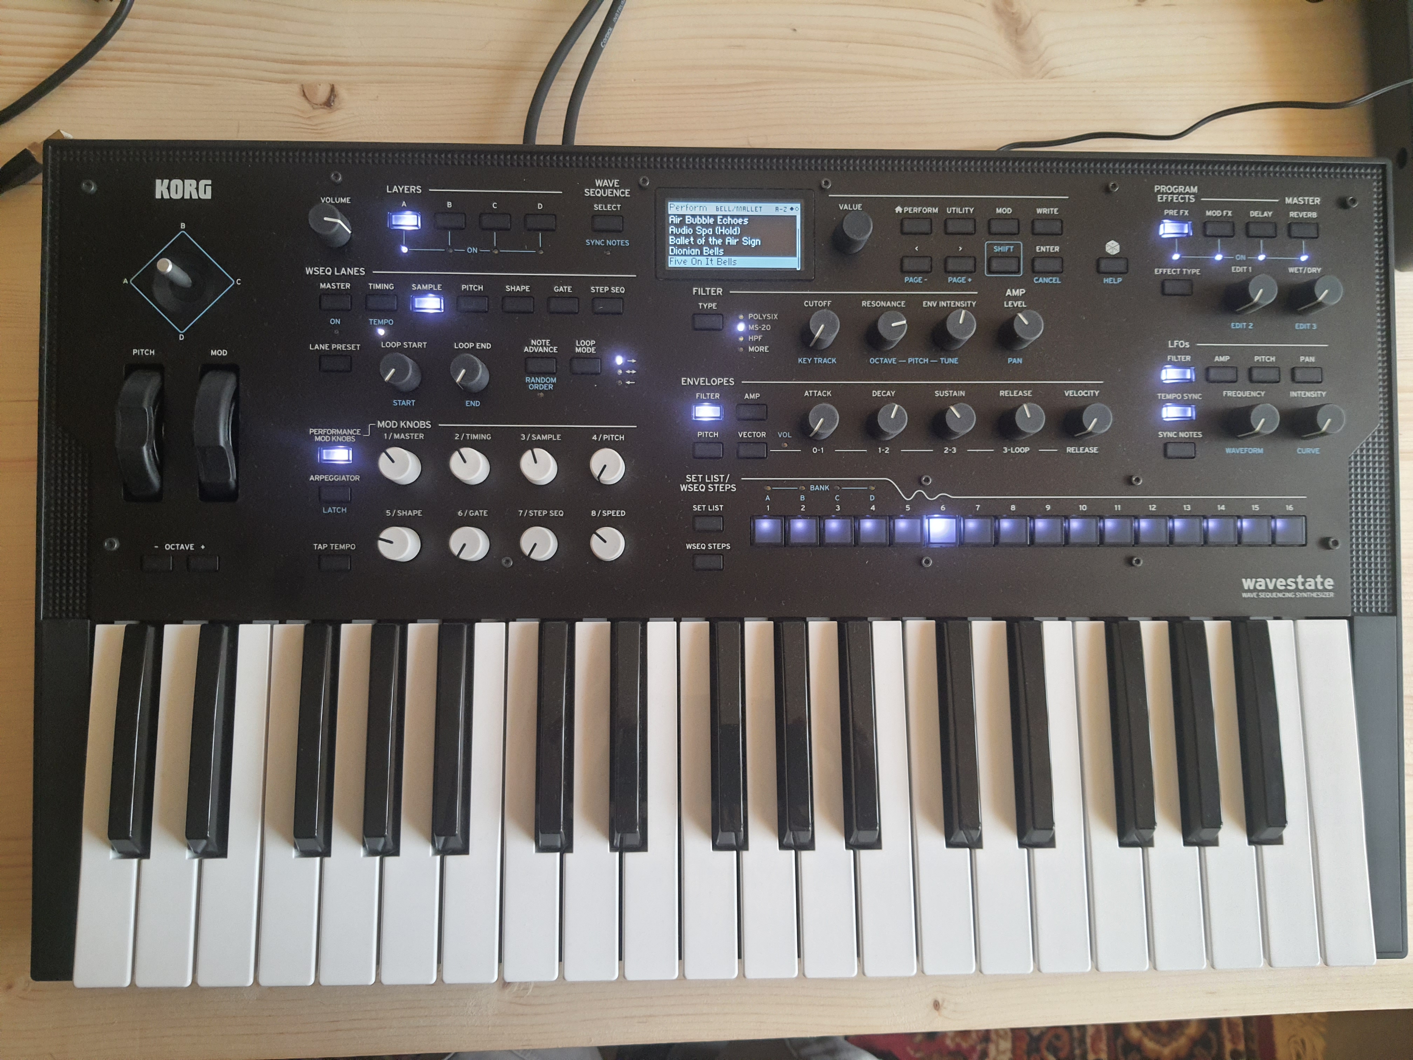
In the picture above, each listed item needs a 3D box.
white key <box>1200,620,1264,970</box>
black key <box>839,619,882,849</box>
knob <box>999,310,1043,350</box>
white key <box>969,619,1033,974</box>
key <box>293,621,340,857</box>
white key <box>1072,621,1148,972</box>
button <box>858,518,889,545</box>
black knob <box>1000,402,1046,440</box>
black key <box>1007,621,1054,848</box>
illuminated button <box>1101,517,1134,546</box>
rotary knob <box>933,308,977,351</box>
[{"bbox_3d":[0.213,0.108,0.443,0.022,0.014,0.141,0,82,-2],"label":"white key"},{"bbox_3d":[0.063,0.082,0.430,0.012,0.013,0.090,0,82,-2],"label":"black key"},{"bbox_3d":[0.130,-0.083,0.438,0.014,0.016,0.014,0,88,-2],"label":"knob"},{"bbox_3d":[0.119,0.107,0.440,0.022,0.017,0.142,0,81,-2],"label":"white key"},{"bbox_3d":[-0.156,0.083,0.422,0.013,0.012,0.090,0,82,-2],"label":"key"},{"bbox_3d":[0.165,0.108,0.441,0.022,0.017,0.140,0,82,-2],"label":"white key"},{"bbox_3d":[0.069,0.001,0.437,0.012,0.006,0.011,0,88,-2],"label":"button"},{"bbox_3d":[0.129,-0.044,0.431,0.014,0.015,0.014,0,87,-2],"label":"black knob"},{"bbox_3d":[0.133,0.082,0.432,0.012,0.013,0.090,0,82,-2],"label":"black key"},{"bbox_3d":[0.171,0.001,0.441,0.013,0.004,0.012,0,87,-2],"label":"illuminated button"},{"bbox_3d":[0.103,-0.083,0.437,0.012,0.015,0.012,11,87,-2],"label":"rotary knob"}]

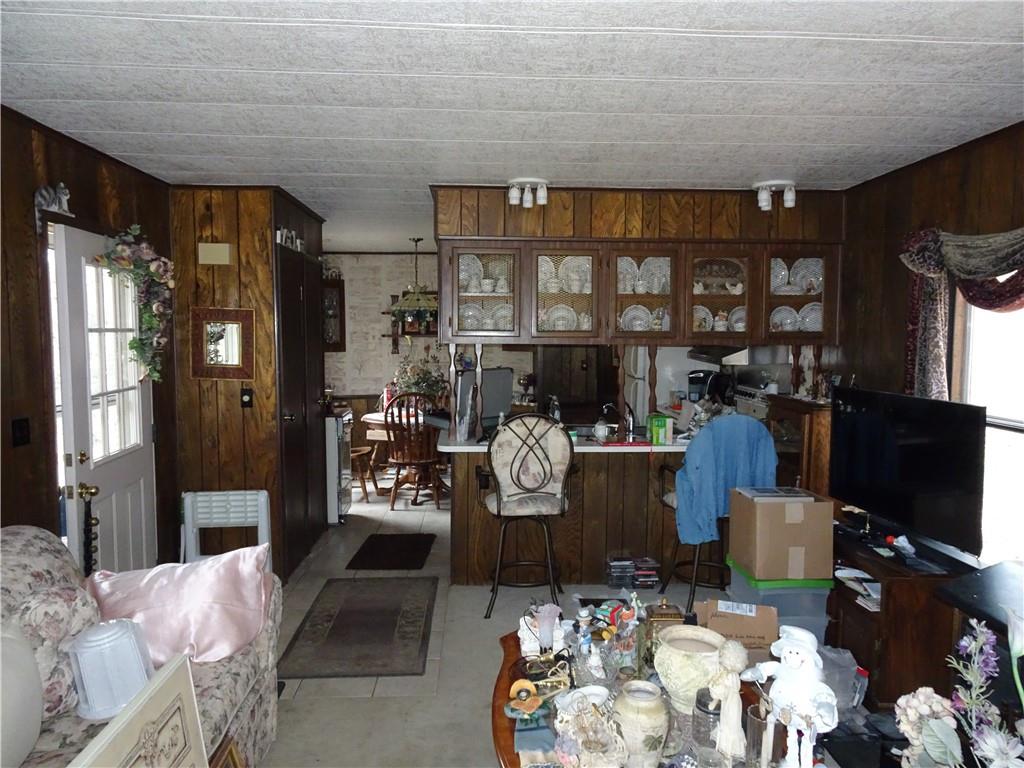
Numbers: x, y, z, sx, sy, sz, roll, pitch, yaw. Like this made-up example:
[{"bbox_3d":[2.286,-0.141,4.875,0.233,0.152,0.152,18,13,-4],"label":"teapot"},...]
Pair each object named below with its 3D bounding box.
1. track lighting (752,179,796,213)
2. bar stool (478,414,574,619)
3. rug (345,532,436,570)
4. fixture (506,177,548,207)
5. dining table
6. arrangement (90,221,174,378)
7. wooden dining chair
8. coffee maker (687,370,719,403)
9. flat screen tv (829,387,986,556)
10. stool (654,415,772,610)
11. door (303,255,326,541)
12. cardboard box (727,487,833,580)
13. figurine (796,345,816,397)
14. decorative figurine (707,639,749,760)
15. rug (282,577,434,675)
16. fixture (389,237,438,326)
[{"bbox_3d":[1.482,-1.050,4.015,0.228,0.149,0.204,0,4,-3],"label":"track lighting"},{"bbox_3d":[0.082,0.712,4.013,0.540,1.120,0.540,0,4,-3],"label":"bar stool"},{"bbox_3d":[-0.834,1.176,5.040,0.505,0.012,0.798,0,4,0],"label":"rug"},{"bbox_3d":[0.095,-1.077,4.042,0.235,0.145,0.235,0,4,-3],"label":"fixture"},{"bbox_3d":[-0.886,0.688,6.832,1.140,0.745,1.100,0,4,-3],"label":"dining table"},{"bbox_3d":[-1.891,-0.399,3.627,0.170,0.810,0.700,0,4,-3],"label":"arrangement"},{"bbox_3d":[-0.866,0.576,6.353,0.500,1.040,0.560,0,4,-3],"label":"wooden dining chair"},{"bbox_3d":[1.711,0.034,6.344,0.220,0.292,0.270,4,6,38],"label":"coffee maker"},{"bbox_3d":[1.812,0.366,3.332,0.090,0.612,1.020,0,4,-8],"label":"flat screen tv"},{"bbox_3d":[1.143,0.706,4.051,0.534,1.121,0.542,-1,4,-11],"label":"stool"},{"bbox_3d":[-1.439,0.145,5.237,0.050,2.050,0.630,0,4,-3],"label":"door"},{"bbox_3d":[1.280,0.697,3.367,0.357,0.367,0.290,0,4,-3],"label":"cardboard box"},{"bbox_3d":[1.704,-0.075,4.096,0.100,0.295,0.100,3,5,28],"label":"figurine"},{"bbox_3d":[0.554,0.809,1.831,0.100,0.310,0.090,-3,5,-33],"label":"decorative figurine"},{"bbox_3d":[-0.774,1.269,3.844,0.688,0.012,1.269,0,4,-3],"label":"rug"},{"bbox_3d":[-0.874,-0.937,6.593,0.520,0.810,0.520,0,4,-3],"label":"fixture"}]

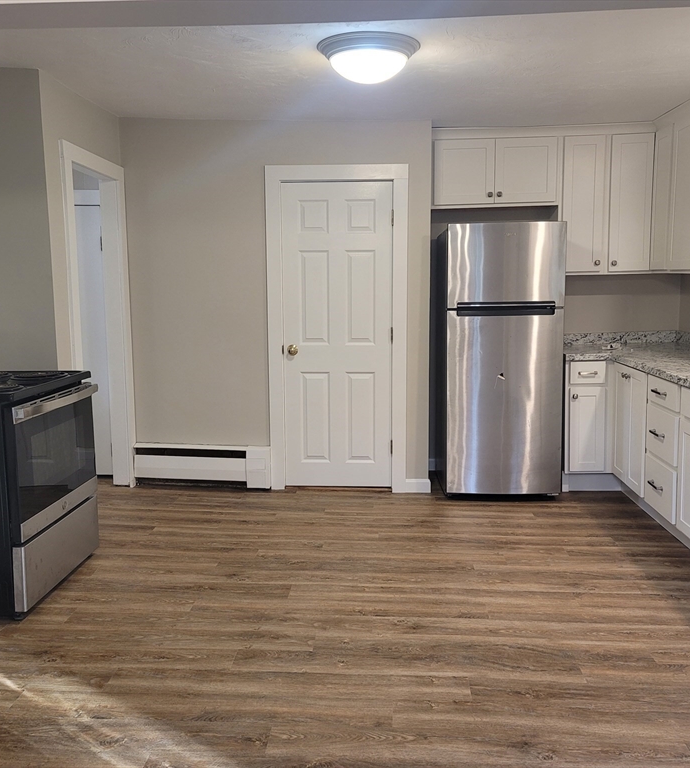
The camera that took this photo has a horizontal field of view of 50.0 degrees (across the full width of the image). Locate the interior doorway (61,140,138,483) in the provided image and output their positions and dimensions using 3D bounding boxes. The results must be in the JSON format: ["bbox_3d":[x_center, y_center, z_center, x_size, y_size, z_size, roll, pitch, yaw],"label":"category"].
[{"bbox_3d":[-1.522,-0.294,4.555,0.135,2.160,0.903,0,7,4],"label":"interior doorway"}]

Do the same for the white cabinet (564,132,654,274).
[{"bbox_3d":[1.739,-1.197,5.037,0.590,0.915,0.330,0,7,4],"label":"white cabinet"}]

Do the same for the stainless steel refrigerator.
[{"bbox_3d":[1.022,-0.163,4.974,0.730,1.735,0.730,0,7,4],"label":"stainless steel refrigerator"}]

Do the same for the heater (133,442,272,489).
[{"bbox_3d":[-0.955,0.562,4.994,0.923,0.295,0.075,0,7,4],"label":"heater"}]

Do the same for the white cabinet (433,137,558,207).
[{"bbox_3d":[1.011,-1.419,5.057,0.835,0.465,0.330,0,7,4],"label":"white cabinet"}]

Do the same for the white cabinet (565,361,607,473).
[{"bbox_3d":[1.587,0.186,5.078,0.265,0.735,0.610,0,7,4],"label":"white cabinet"}]

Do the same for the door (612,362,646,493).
[{"bbox_3d":[1.725,0.258,4.460,0.035,0.710,0.617,0,7,4],"label":"door"}]

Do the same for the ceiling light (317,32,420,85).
[{"bbox_3d":[0.102,-1.363,3.185,0.440,0.160,0.440,0,7,4],"label":"ceiling light"}]

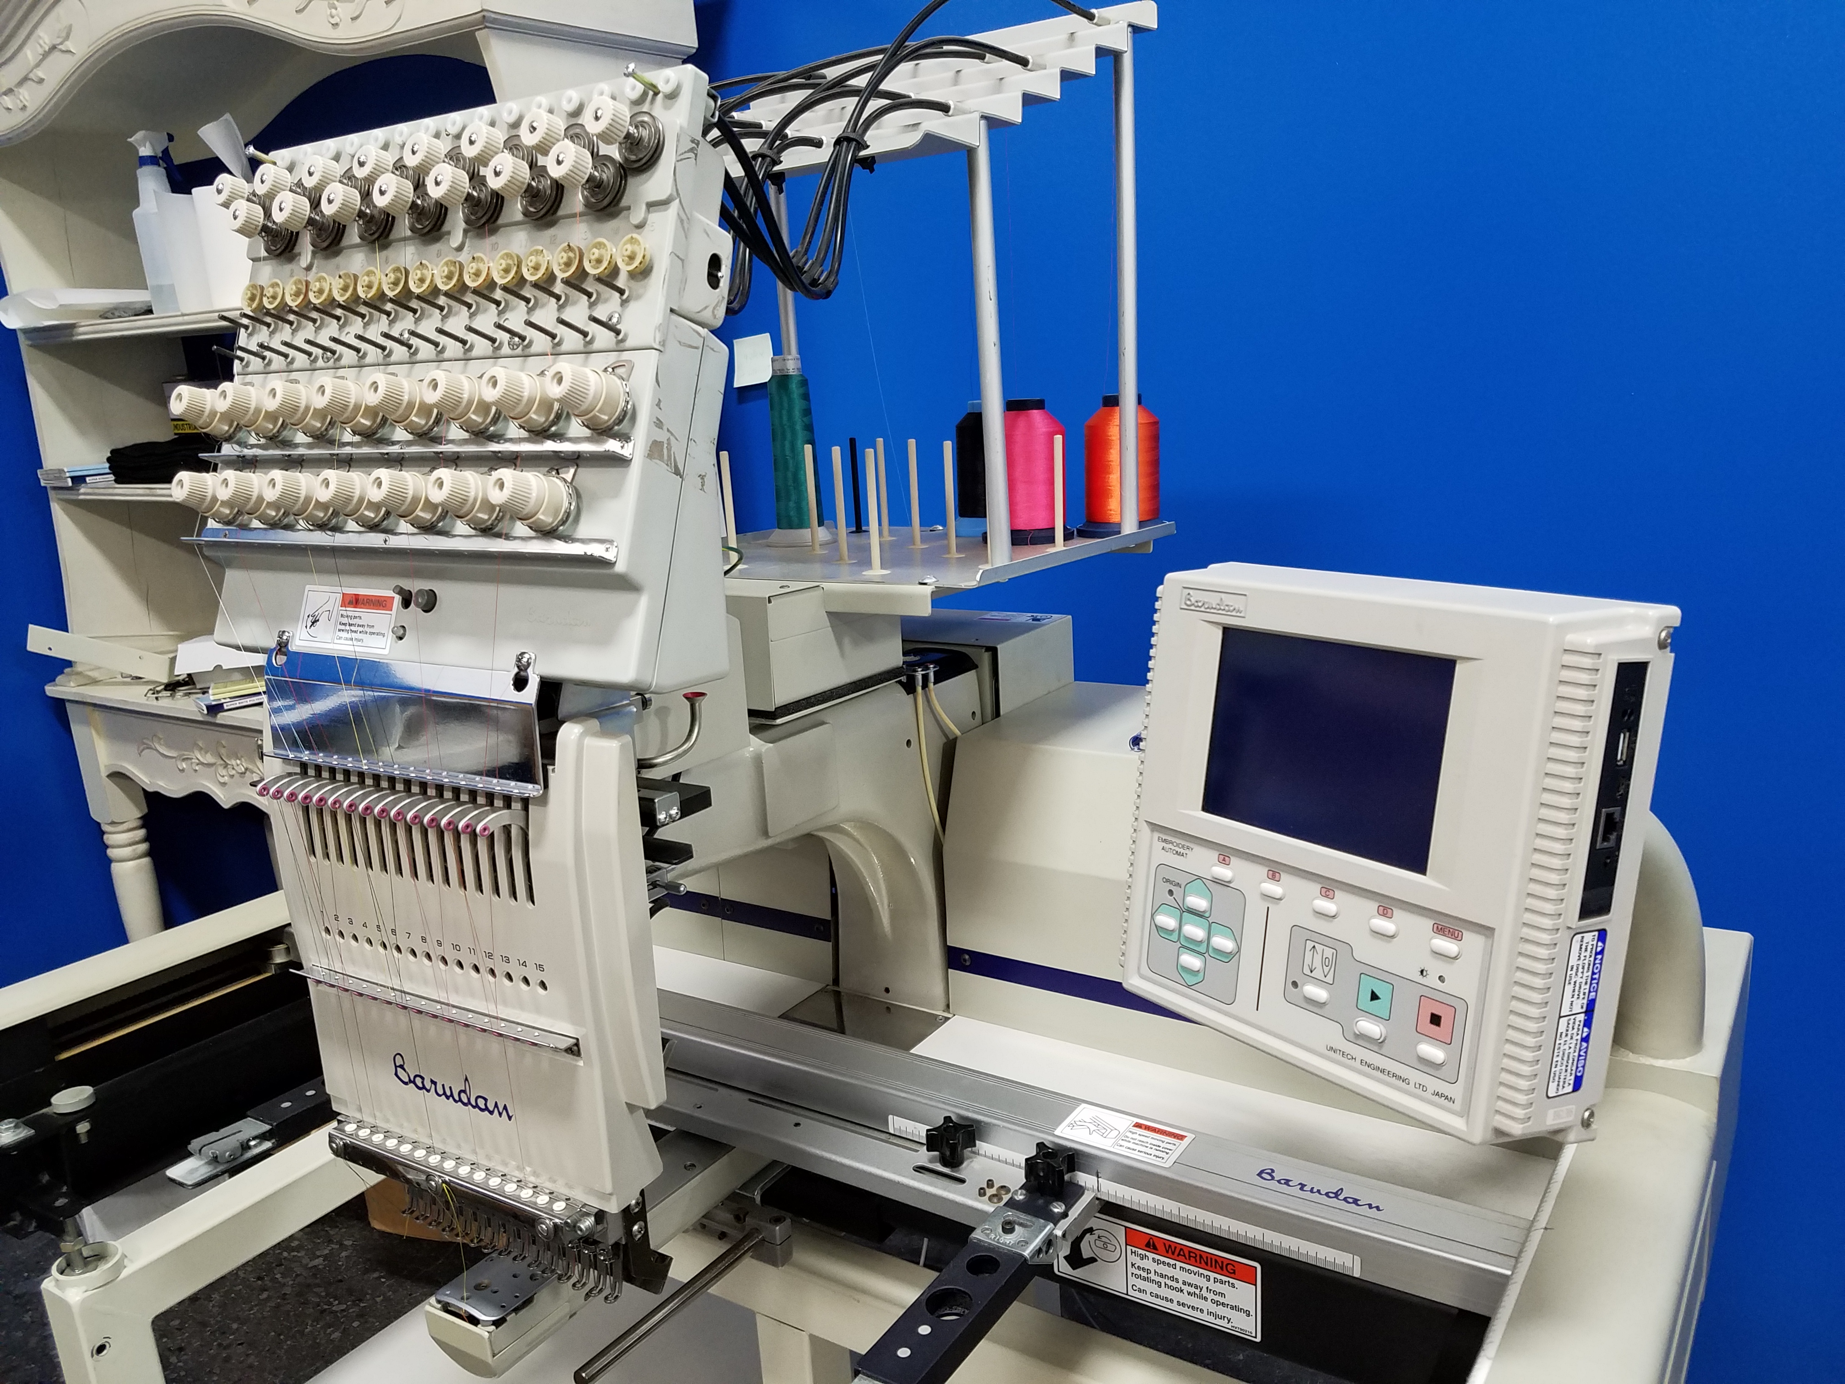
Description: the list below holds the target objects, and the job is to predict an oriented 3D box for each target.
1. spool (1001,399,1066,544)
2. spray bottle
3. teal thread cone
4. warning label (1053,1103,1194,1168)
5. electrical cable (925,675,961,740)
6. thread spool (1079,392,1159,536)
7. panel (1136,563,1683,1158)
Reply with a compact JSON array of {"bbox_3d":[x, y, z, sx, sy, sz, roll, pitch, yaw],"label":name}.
[{"bbox_3d":[0.087,-0.186,1.165,0.074,0.116,0.074,-3,13,1],"label":"spool"},{"bbox_3d":[-1.296,-0.801,2.370,0.094,0.298,0.080,-9,14,-25],"label":"spray bottle"},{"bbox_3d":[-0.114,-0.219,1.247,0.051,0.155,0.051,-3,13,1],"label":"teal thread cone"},{"bbox_3d":[0.122,0.269,0.838,0.076,0.001,0.039,5,15,33],"label":"warning label"},{"bbox_3d":[0.015,0.011,1.000,0.012,0.046,0.042,5,15,33],"label":"electrical cable"},{"bbox_3d":[0.173,-0.197,1.196,0.074,0.116,0.074,-3,13,1],"label":"thread spool"},{"bbox_3d":[0.197,0.058,0.618,0.084,0.215,0.207,0,8,-37],"label":"panel"}]

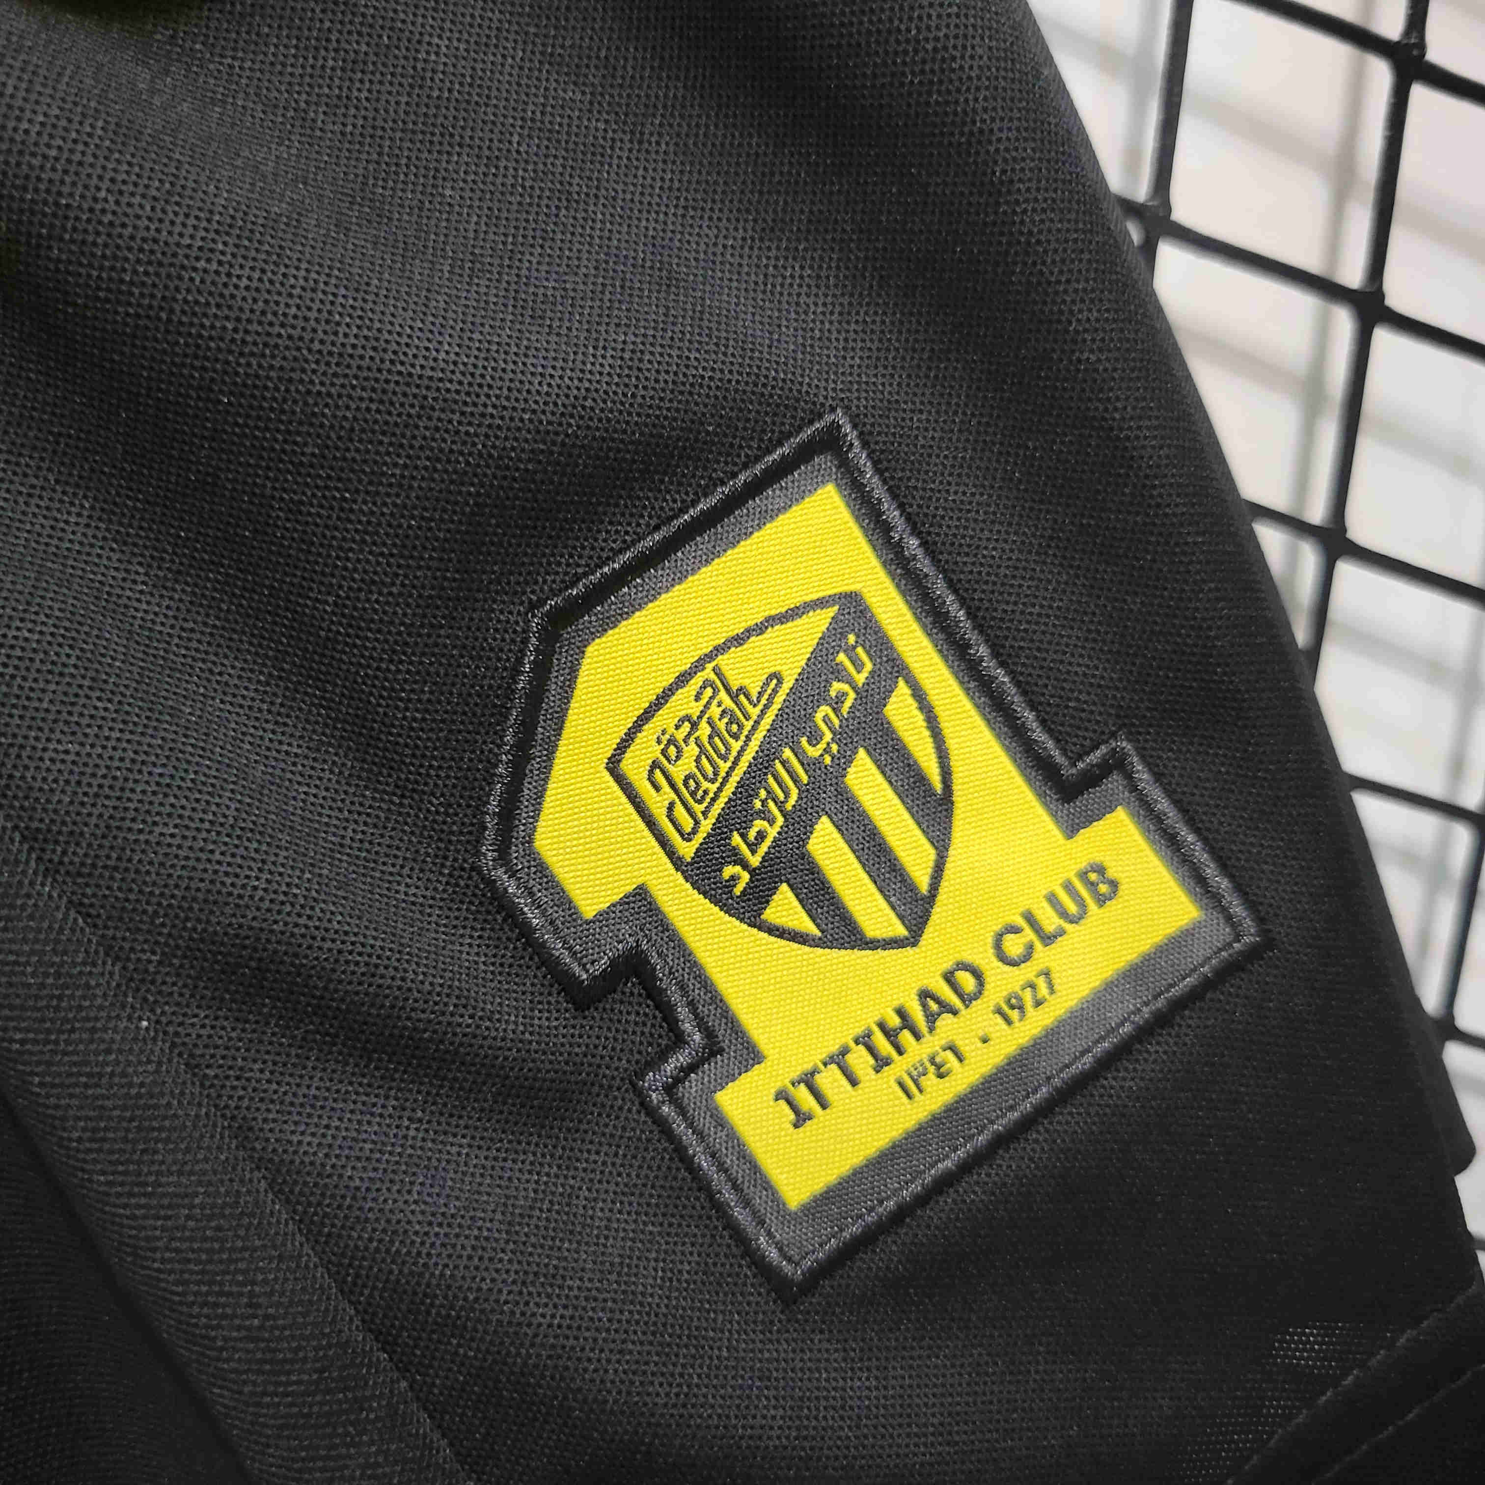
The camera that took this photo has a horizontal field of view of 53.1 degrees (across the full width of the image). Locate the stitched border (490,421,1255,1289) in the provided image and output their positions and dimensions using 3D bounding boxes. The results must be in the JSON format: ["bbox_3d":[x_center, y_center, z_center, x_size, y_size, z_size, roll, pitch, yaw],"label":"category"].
[{"bbox_3d":[0.011,0.009,0.172,0.071,0.081,0.004,-34,-1,-9],"label":"stitched border"}]

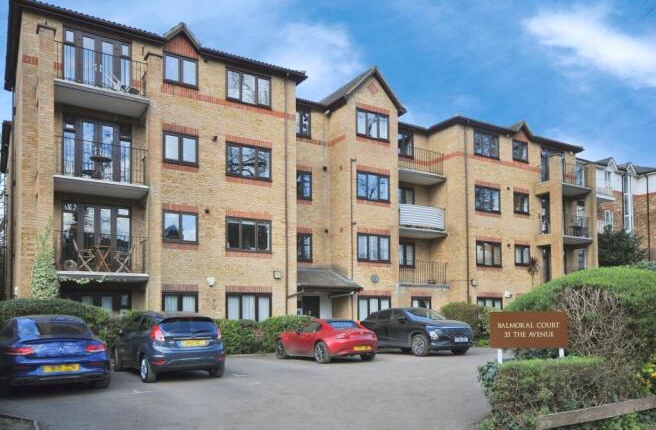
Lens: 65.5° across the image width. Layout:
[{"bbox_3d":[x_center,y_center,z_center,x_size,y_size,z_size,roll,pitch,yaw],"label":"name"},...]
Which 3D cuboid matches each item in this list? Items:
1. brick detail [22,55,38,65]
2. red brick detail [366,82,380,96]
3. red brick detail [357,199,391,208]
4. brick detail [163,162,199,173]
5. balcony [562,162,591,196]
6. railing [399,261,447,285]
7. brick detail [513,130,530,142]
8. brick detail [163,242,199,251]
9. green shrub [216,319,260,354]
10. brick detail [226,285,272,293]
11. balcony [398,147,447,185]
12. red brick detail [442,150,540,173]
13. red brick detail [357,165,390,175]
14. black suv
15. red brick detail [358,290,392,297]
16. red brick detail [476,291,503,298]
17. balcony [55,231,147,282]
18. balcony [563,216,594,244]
[{"bbox_3d":[-9.011,-4.664,15.445,0.409,0.240,0.120,3,-6,-31],"label":"brick detail"},{"bbox_3d":[2.000,-5.574,22.588,0.680,0.630,0.100,6,-10,-32],"label":"red brick detail"},{"bbox_3d":[2.001,-0.496,22.511,1.821,0.180,0.120,3,-6,-31],"label":"red brick detail"},{"bbox_3d":[-4.773,-1.501,16.527,1.155,0.210,0.100,6,-10,-32],"label":"brick detail"},{"bbox_3d":[13.127,-1.938,27.850,2.630,1.220,1.040,3,-6,-31],"label":"balcony"},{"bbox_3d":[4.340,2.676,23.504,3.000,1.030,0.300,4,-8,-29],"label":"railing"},{"bbox_3d":[10.199,-4.195,26.983,1.285,0.680,0.120,3,-6,-31],"label":"brick detail"},{"bbox_3d":[-4.996,1.082,17.306,1.212,0.180,0.120,3,-6,-31],"label":"brick detail"},{"bbox_3d":[-2.985,4.052,17.000,1.350,1.080,0.900,3,-6,-30],"label":"green shrub"},{"bbox_3d":[-2.803,2.667,18.200,1.800,0.240,0.100,3,-6,-30],"label":"brick detail"},{"bbox_3d":[4.121,-2.319,24.164,3.000,1.260,1.400,4,-8,-29],"label":"balcony"},{"bbox_3d":[8.461,-2.564,25.997,6.276,0.270,0.998,6,-10,-32],"label":"red brick detail"},{"bbox_3d":[1.946,-1.912,21.800,1.780,0.240,0.100,3,-6,-30],"label":"red brick detail"},{"bbox_3d":[3.020,4.020,17.850,1.840,1.610,4.450,5,-10,-30],"label":"black suv"},{"bbox_3d":[1.974,3.286,21.336,1.719,0.230,0.100,6,-10,-32],"label":"red brick detail"},{"bbox_3d":[7.700,3.804,24.300,1.800,0.230,0.100,3,-6,-30],"label":"red brick detail"},{"bbox_3d":[-6.730,1.279,15.095,2.460,1.250,1.360,3,-6,-30],"label":"balcony"},{"bbox_3d":[12.724,0.960,26.962,2.600,1.300,1.250,6,-10,-32],"label":"balcony"}]

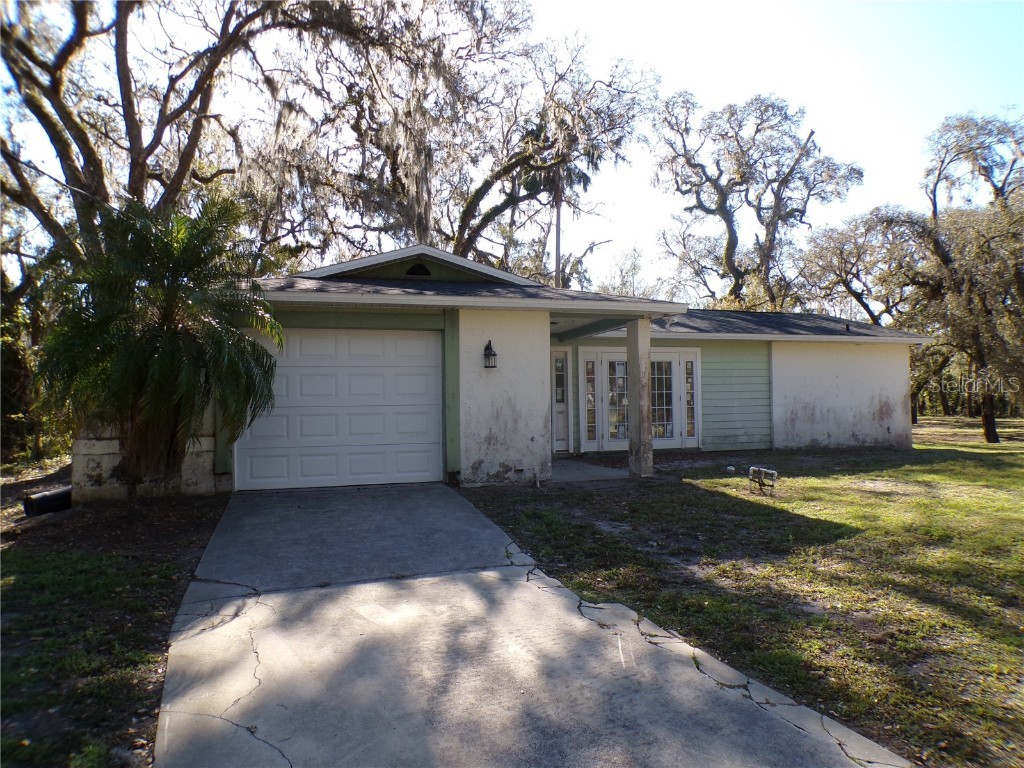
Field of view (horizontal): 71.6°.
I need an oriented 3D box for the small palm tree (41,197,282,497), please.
[{"bbox_3d":[-4.030,-0.430,8.200,2.750,3.480,2.600,-1,-1,0],"label":"small palm tree"}]

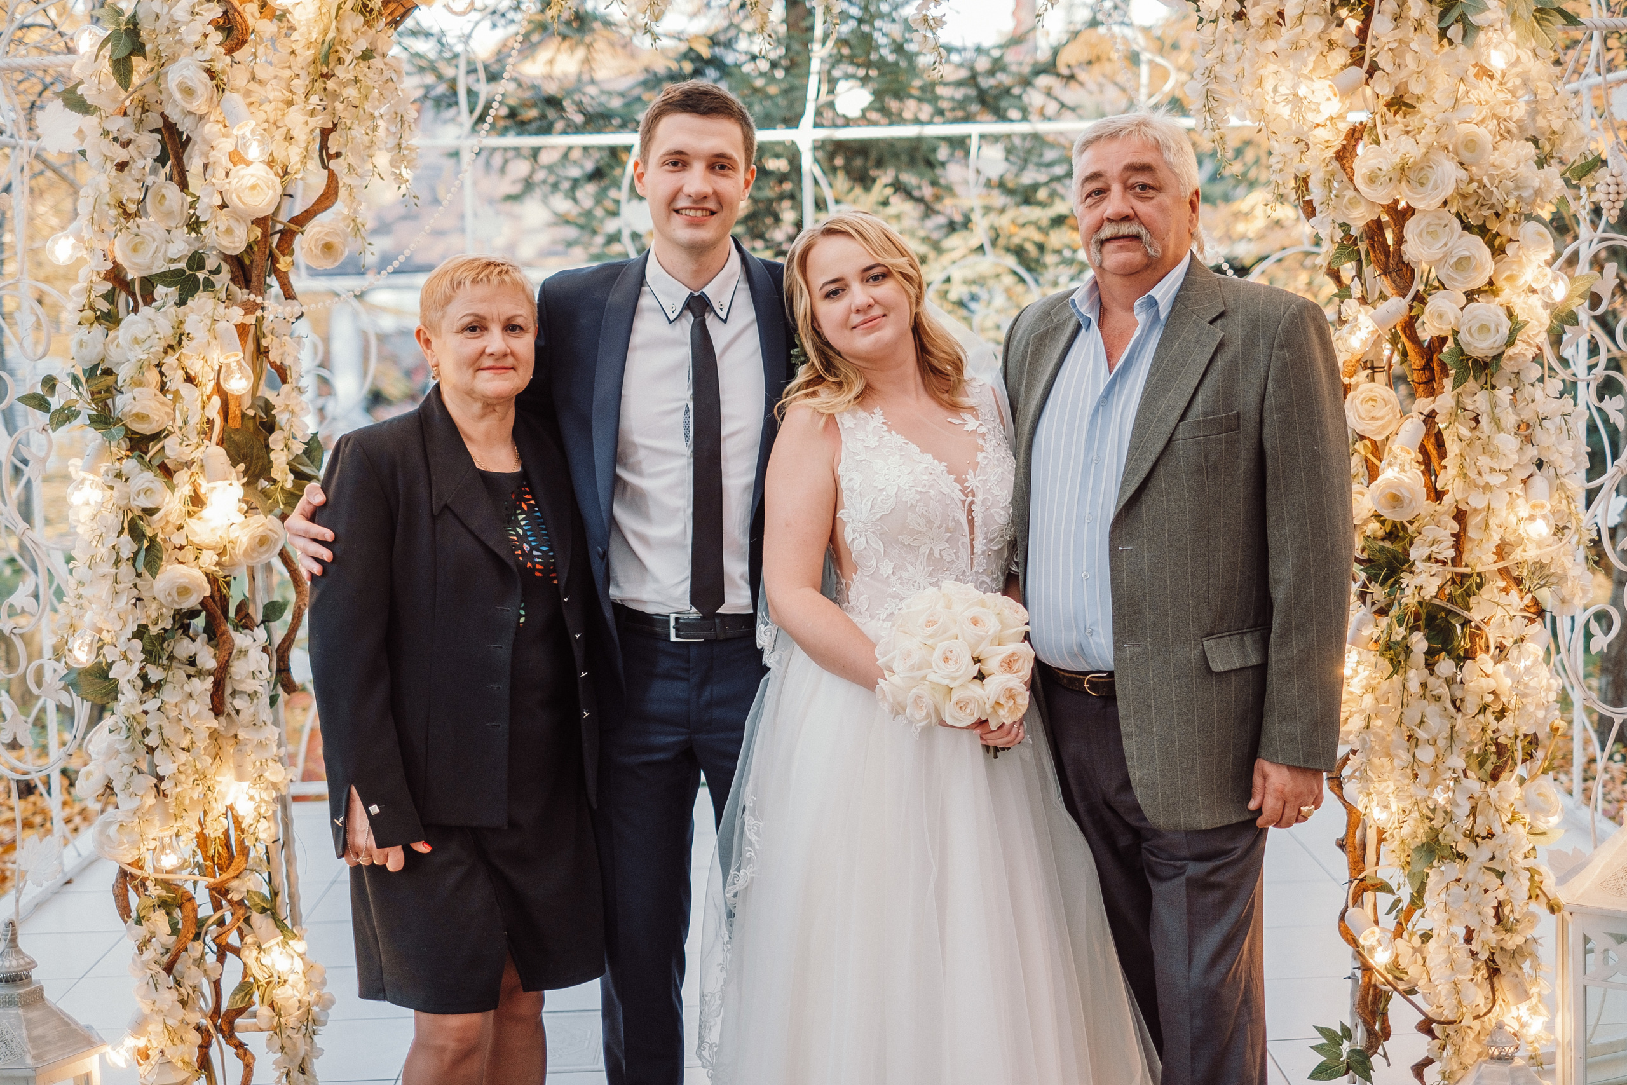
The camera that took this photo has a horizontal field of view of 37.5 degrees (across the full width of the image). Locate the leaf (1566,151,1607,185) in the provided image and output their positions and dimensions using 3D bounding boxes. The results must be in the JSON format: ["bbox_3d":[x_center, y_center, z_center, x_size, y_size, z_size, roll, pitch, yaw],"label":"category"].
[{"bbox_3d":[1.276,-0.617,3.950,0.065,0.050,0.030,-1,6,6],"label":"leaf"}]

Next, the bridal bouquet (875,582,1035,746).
[{"bbox_3d":[0.191,0.167,3.220,0.210,0.230,0.200,-1,6,-2],"label":"bridal bouquet"}]

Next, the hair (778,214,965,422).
[{"bbox_3d":[0.087,-0.324,3.400,0.265,0.300,0.240,-8,6,2],"label":"hair"}]

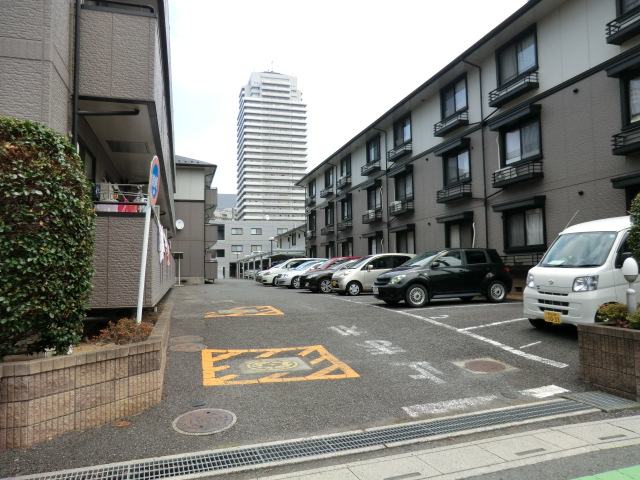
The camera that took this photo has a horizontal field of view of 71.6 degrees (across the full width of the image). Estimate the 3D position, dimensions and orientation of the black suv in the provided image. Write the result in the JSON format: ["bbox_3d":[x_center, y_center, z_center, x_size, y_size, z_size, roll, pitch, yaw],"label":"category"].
[{"bbox_3d":[3.392,1.015,12.383,3.860,1.530,1.695,0,-4,-14],"label":"black suv"}]

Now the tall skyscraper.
[{"bbox_3d":[-23.858,-33.026,219.874,29.500,100.100,29.000,0,-4,-14],"label":"tall skyscraper"}]

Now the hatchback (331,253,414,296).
[{"bbox_3d":[2.007,1.316,17.094,3.400,1.530,1.475,0,-4,-16],"label":"hatchback"}]

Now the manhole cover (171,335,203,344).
[{"bbox_3d":[-2.356,1.779,7.900,0.600,0.050,0.600,1,-1,-17],"label":"manhole cover"}]

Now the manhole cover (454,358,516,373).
[{"bbox_3d":[2.257,1.737,6.050,0.620,0.050,0.620,0,1,-17],"label":"manhole cover"}]

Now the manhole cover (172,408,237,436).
[{"bbox_3d":[-1.137,1.810,4.400,0.630,0.050,0.630,1,1,-17],"label":"manhole cover"}]

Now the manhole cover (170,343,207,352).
[{"bbox_3d":[-2.141,1.776,7.250,0.600,0.050,0.600,1,0,-17],"label":"manhole cover"}]

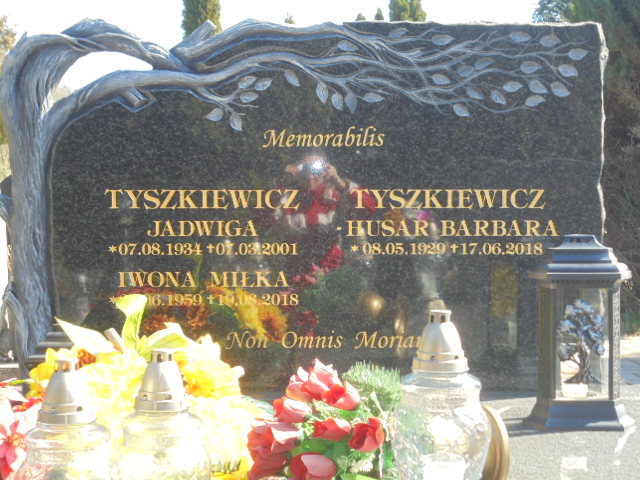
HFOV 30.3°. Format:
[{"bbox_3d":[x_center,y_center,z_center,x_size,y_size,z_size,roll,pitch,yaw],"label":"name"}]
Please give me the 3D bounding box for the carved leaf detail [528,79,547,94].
[{"bbox_3d":[0.551,-0.386,2.981,0.047,0.037,0.014,0,3,0],"label":"carved leaf detail"}]

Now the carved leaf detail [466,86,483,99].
[{"bbox_3d":[0.376,-0.359,2.880,0.039,0.029,0.010,0,4,0],"label":"carved leaf detail"}]

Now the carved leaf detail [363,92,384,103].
[{"bbox_3d":[0.137,-0.358,2.980,0.055,0.026,0.014,0,3,0],"label":"carved leaf detail"}]

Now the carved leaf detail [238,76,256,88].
[{"bbox_3d":[-0.161,-0.350,2.630,0.039,0.026,0.012,0,3,0],"label":"carved leaf detail"}]

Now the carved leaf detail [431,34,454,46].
[{"bbox_3d":[0.272,-0.443,2.625,0.052,0.026,0.012,0,3,0],"label":"carved leaf detail"}]

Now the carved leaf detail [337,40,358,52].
[{"bbox_3d":[0.061,-0.429,2.626,0.047,0.026,0.012,0,3,0],"label":"carved leaf detail"}]

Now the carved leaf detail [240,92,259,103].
[{"bbox_3d":[-0.177,-0.358,2.978,0.047,0.029,0.014,0,3,0],"label":"carved leaf detail"}]

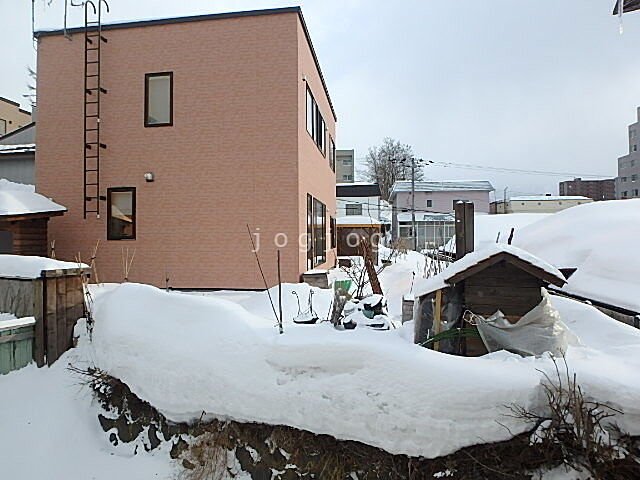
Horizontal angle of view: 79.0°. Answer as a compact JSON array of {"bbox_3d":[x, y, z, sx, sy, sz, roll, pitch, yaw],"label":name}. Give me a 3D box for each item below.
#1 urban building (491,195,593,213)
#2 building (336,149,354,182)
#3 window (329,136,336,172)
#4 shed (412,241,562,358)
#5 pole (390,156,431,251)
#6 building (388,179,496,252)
[{"bbox_3d":[31.300,-2.400,58.000,14.500,7.800,9.000,0,0,8],"label":"urban building"},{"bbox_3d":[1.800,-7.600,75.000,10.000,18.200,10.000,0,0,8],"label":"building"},{"bbox_3d":[0.510,-3.480,16.000,0.120,1.280,1.850,0,0,8],"label":"window"},{"bbox_3d":[2.200,0.780,5.450,1.850,1.420,1.200,0,0,5],"label":"shed"},{"bbox_3d":[6.900,-2.350,29.000,2.500,7.800,0.800,0,0,8],"label":"pole"},{"bbox_3d":[10.000,-1.650,33.300,7.700,6.400,7.500,0,0,8],"label":"building"}]

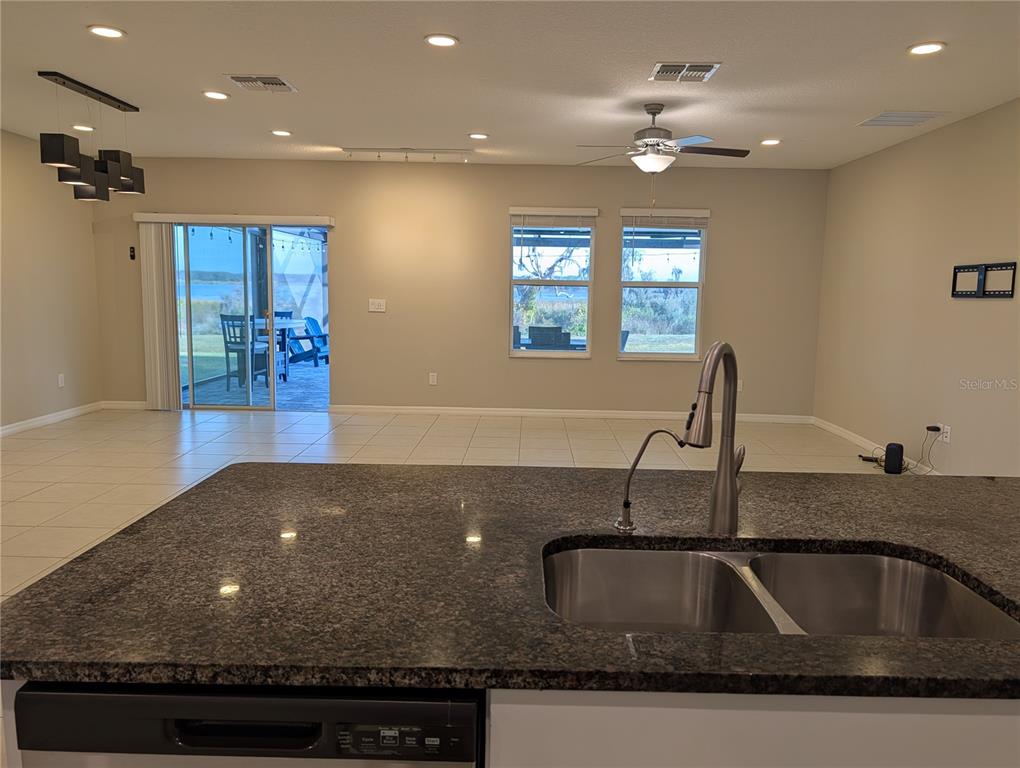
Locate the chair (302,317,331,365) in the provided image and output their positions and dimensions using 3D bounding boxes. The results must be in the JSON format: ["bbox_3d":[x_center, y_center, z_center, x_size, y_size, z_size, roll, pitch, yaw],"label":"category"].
[{"bbox_3d":[-3.684,-0.866,13.834,0.870,0.900,0.730,6,9,34],"label":"chair"}]

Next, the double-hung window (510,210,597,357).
[{"bbox_3d":[0.445,-1.074,7.602,0.930,1.575,0.110,1,7,1],"label":"double-hung window"}]

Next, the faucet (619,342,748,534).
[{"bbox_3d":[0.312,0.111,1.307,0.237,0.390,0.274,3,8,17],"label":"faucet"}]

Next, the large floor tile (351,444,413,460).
[{"bbox_3d":[-1.067,0.590,6.064,0.457,0.010,0.457,1,8,1],"label":"large floor tile"}]

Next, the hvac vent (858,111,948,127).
[{"bbox_3d":[2.898,-1.951,5.250,0.455,0.020,0.450,1,8,1],"label":"hvac vent"}]

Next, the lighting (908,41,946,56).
[{"bbox_3d":[2.220,-1.781,3.766,0.195,0.030,0.195,1,7,1],"label":"lighting"}]

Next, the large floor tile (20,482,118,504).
[{"bbox_3d":[-2.915,0.725,4.707,0.455,0.012,0.455,1,7,1],"label":"large floor tile"}]

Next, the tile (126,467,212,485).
[{"bbox_3d":[-2.449,0.675,5.152,0.455,0.012,0.455,1,7,1],"label":"tile"}]

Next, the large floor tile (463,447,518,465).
[{"bbox_3d":[-0.146,0.607,6.017,0.455,0.012,0.455,1,7,1],"label":"large floor tile"}]

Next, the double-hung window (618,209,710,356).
[{"bbox_3d":[1.631,-1.067,7.603,0.900,1.556,0.100,1,8,1],"label":"double-hung window"}]

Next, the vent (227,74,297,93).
[{"bbox_3d":[-1.632,-1.974,4.657,0.370,0.025,0.365,1,7,1],"label":"vent"}]

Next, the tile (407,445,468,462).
[{"bbox_3d":[-0.607,0.600,6.053,0.457,0.010,0.457,1,8,1],"label":"tile"}]

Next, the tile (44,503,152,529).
[{"bbox_3d":[-2.492,0.802,4.292,0.457,0.010,0.457,1,8,1],"label":"tile"}]

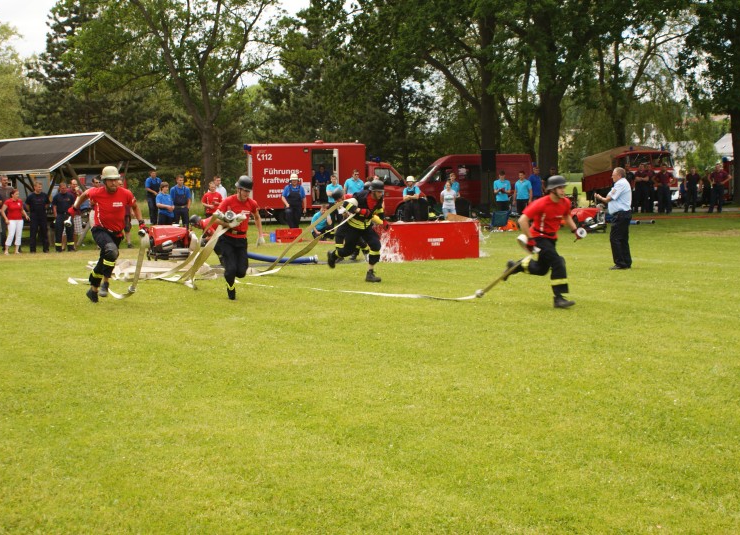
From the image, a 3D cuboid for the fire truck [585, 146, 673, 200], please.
[{"bbox_3d":[11.398,-3.909,50.800,2.370,2.700,5.700,-1,2,-8],"label":"fire truck"}]

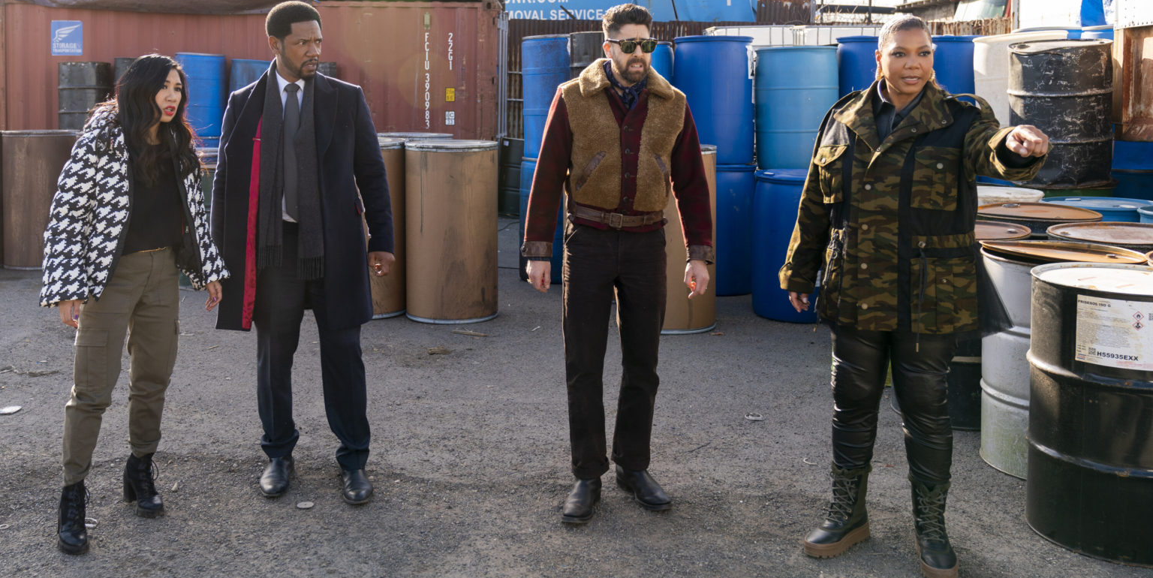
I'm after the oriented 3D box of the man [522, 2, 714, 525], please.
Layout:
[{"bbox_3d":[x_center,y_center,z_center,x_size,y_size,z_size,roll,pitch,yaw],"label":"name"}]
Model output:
[{"bbox_3d":[0.147,-0.092,3.740,0.660,1.790,0.400,-1,11,-5],"label":"man"}]

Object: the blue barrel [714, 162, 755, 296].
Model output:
[{"bbox_3d":[0.998,-0.437,7.650,0.580,0.900,0.580,0,11,0],"label":"blue barrel"}]

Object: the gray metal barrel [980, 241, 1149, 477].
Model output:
[{"bbox_3d":[1.975,0.294,4.310,0.600,0.880,0.600,0,11,0],"label":"gray metal barrel"}]

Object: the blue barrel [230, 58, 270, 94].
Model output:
[{"bbox_3d":[-3.798,-2.254,12.500,0.585,0.900,0.585,0,9,0],"label":"blue barrel"}]

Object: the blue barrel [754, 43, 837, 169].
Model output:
[{"bbox_3d":[1.577,-1.281,7.550,0.585,0.890,0.585,0,9,0],"label":"blue barrel"}]

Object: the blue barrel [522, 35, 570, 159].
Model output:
[{"bbox_3d":[-0.115,-1.432,7.920,0.580,0.900,0.580,0,11,0],"label":"blue barrel"}]

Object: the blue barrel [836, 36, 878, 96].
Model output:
[{"bbox_3d":[2.160,-1.361,7.600,0.580,0.900,0.580,0,11,0],"label":"blue barrel"}]

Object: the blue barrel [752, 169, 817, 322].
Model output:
[{"bbox_3d":[1.444,-0.290,6.930,0.590,0.910,0.590,0,9,0],"label":"blue barrel"}]

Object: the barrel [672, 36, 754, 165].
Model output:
[{"bbox_3d":[0.998,-1.385,7.680,0.580,0.910,0.580,0,9,0],"label":"barrel"}]

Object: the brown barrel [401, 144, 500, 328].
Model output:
[{"bbox_3d":[-0.799,-0.373,6.780,0.585,1.060,0.585,0,9,0],"label":"brown barrel"}]

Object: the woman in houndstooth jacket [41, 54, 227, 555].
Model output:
[{"bbox_3d":[-1.503,0.021,3.580,0.600,1.620,0.440,-10,15,-44],"label":"woman in houndstooth jacket"}]

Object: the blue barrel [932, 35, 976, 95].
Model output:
[{"bbox_3d":[2.722,-1.370,7.650,0.580,0.900,0.580,0,11,0],"label":"blue barrel"}]

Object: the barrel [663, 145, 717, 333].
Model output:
[{"bbox_3d":[0.580,-0.320,6.580,0.585,1.085,0.585,0,11,0],"label":"barrel"}]

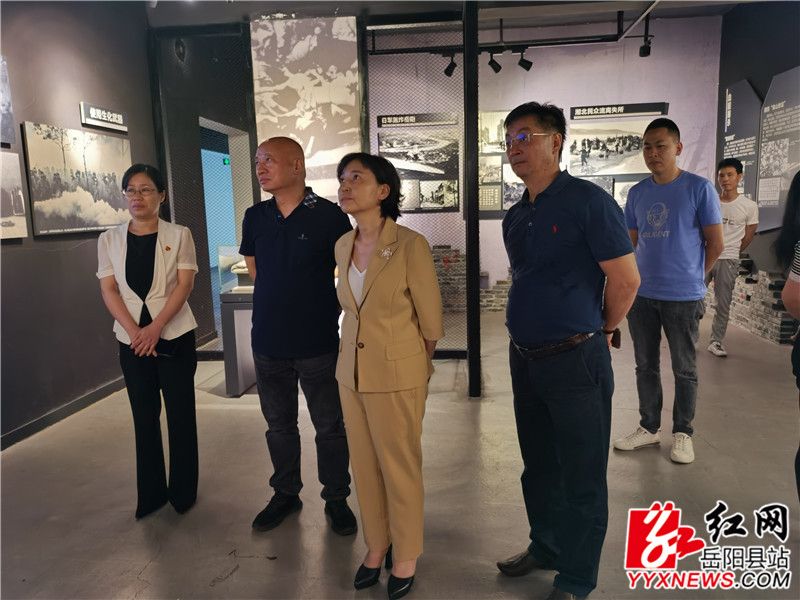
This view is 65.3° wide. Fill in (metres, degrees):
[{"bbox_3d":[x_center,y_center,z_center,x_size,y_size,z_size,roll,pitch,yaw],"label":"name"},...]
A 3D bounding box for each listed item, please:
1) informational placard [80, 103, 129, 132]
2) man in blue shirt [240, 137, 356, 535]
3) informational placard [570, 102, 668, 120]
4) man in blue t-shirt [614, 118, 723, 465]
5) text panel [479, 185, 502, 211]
[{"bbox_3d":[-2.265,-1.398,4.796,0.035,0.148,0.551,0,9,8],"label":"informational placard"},{"bbox_3d":[-0.425,0.148,2.772,0.530,1.700,0.370,1,9,16],"label":"man in blue shirt"},{"bbox_3d":[2.662,-2.301,7.626,1.122,0.146,0.035,0,9,8],"label":"informational placard"},{"bbox_3d":[1.470,-0.049,3.422,0.390,1.790,0.540,-9,11,-39],"label":"man in blue t-shirt"},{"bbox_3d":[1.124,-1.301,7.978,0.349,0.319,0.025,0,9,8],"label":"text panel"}]

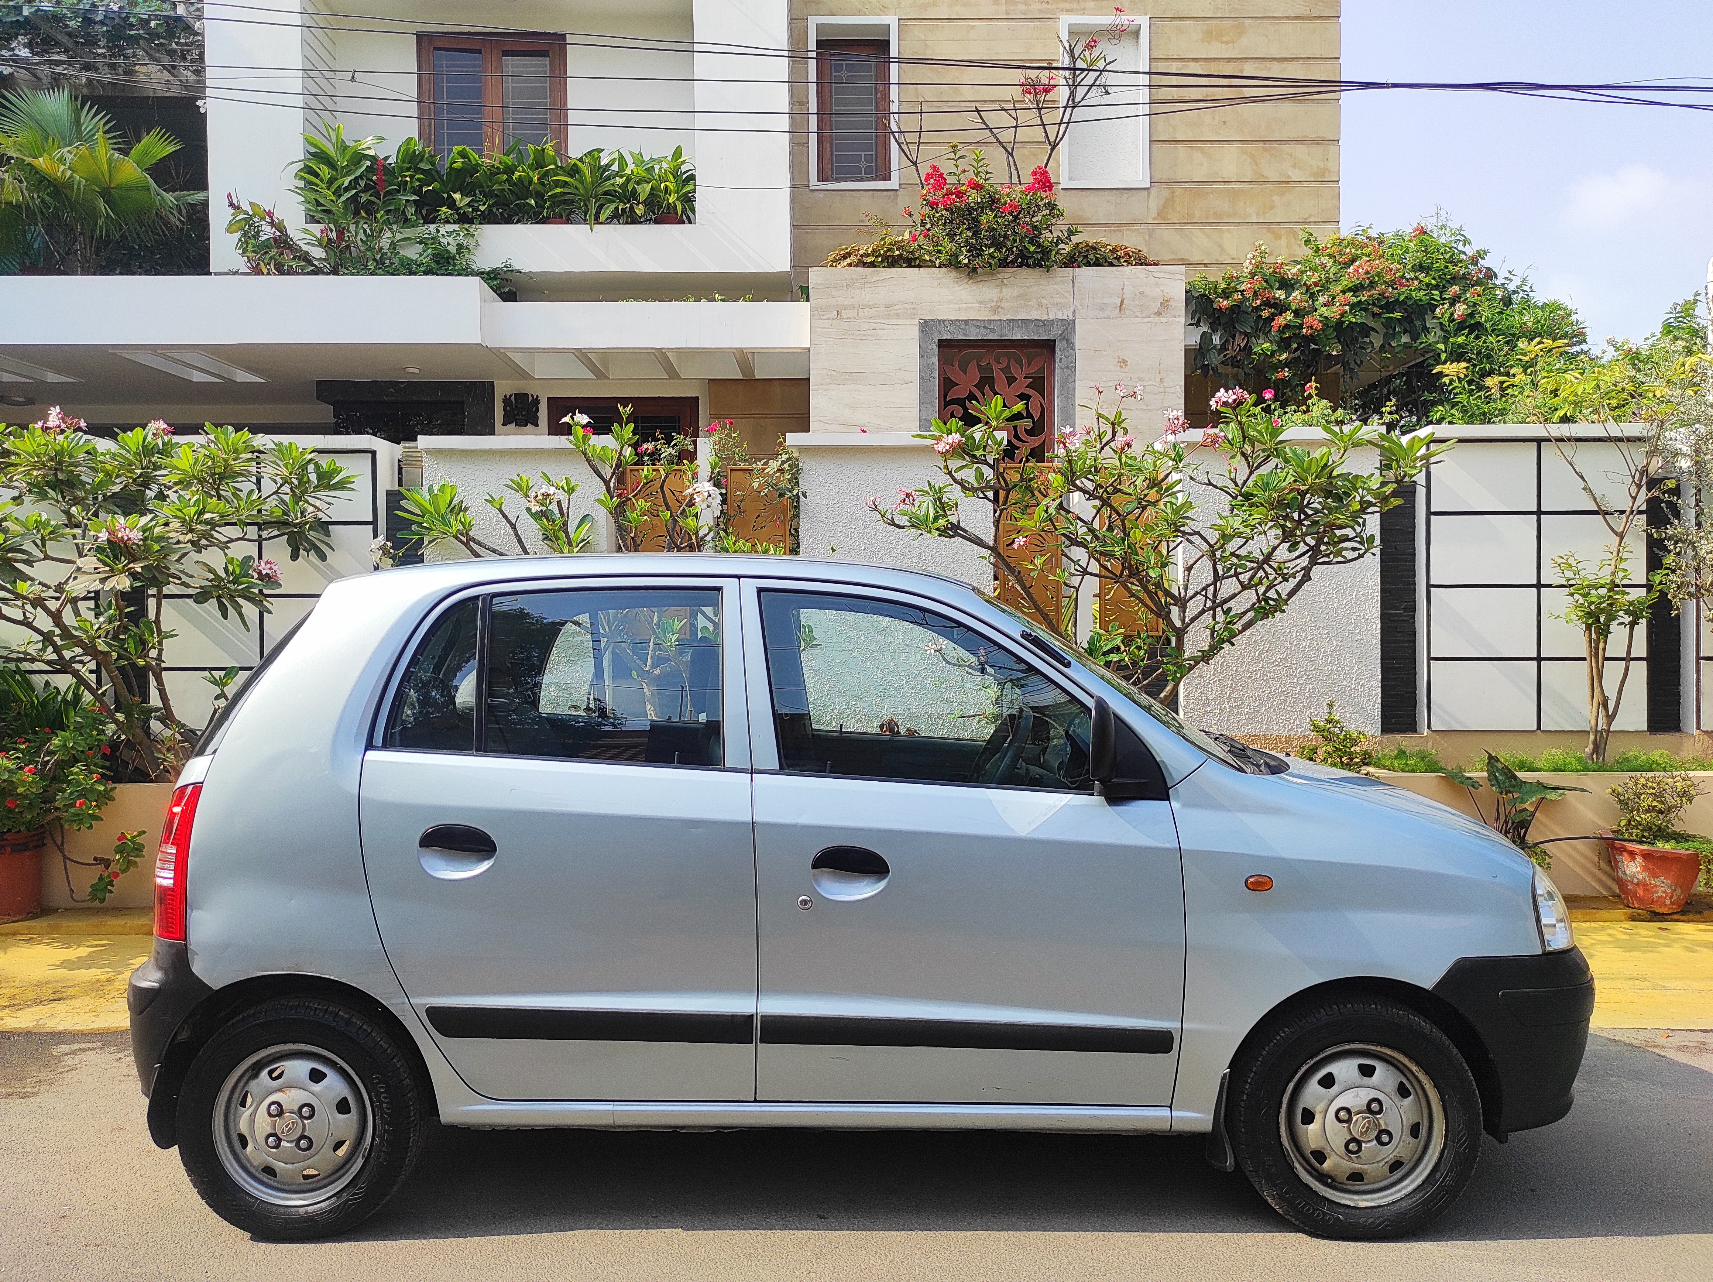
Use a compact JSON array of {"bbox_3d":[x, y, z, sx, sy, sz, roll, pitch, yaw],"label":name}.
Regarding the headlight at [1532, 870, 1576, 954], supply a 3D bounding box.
[{"bbox_3d":[1.620,0.615,2.910,0.240,0.210,0.340,0,1,1],"label":"headlight"}]

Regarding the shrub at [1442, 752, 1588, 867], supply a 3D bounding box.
[{"bbox_3d":[2.740,0.800,5.150,0.600,0.660,0.500,0,1,0],"label":"shrub"}]

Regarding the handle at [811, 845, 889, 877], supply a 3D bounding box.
[{"bbox_3d":[-0.013,0.480,2.705,0.167,0.070,0.040,0,1,1],"label":"handle"}]

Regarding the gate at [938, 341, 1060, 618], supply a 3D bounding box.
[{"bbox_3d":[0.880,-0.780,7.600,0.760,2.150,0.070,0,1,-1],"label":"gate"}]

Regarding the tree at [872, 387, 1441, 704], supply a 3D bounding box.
[{"bbox_3d":[1.390,-0.280,5.850,2.500,1.750,1.700,0,1,-1],"label":"tree"}]

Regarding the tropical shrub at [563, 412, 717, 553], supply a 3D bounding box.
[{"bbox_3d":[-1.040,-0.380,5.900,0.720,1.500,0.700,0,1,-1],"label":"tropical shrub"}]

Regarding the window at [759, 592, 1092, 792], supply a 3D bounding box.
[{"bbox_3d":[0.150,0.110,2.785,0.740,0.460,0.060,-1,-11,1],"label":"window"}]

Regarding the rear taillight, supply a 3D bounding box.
[{"bbox_3d":[-1.555,0.495,2.840,0.180,0.360,0.180,0,1,1],"label":"rear taillight"}]

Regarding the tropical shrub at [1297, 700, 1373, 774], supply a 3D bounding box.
[{"bbox_3d":[2.200,0.450,5.680,0.360,0.370,0.330,0,1,0],"label":"tropical shrub"}]

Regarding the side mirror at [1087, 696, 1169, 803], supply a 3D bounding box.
[{"bbox_3d":[0.592,0.238,2.665,0.180,0.235,0.200,0,1,1],"label":"side mirror"}]

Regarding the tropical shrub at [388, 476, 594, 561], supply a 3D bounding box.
[{"bbox_3d":[-1.745,-0.190,5.900,1.000,1.200,0.850,0,1,-1],"label":"tropical shrub"}]

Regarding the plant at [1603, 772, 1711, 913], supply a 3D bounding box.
[{"bbox_3d":[3.370,0.850,5.200,0.440,0.590,0.410,0,1,0],"label":"plant"}]

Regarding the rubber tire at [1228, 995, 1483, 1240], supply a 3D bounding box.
[{"bbox_3d":[1.118,1.067,2.790,0.535,0.530,0.165,0,1,1],"label":"rubber tire"}]

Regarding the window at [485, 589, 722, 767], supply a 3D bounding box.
[{"bbox_3d":[-0.574,0.078,2.810,0.530,0.410,0.040,0,-15,1],"label":"window"}]

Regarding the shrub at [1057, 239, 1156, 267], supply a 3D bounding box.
[{"bbox_3d":[1.656,-2.560,8.200,0.640,0.200,0.400,0,1,0],"label":"shrub"}]

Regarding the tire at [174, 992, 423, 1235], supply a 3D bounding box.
[{"bbox_3d":[-1.262,1.083,2.800,0.535,0.530,0.160,0,1,1],"label":"tire"}]

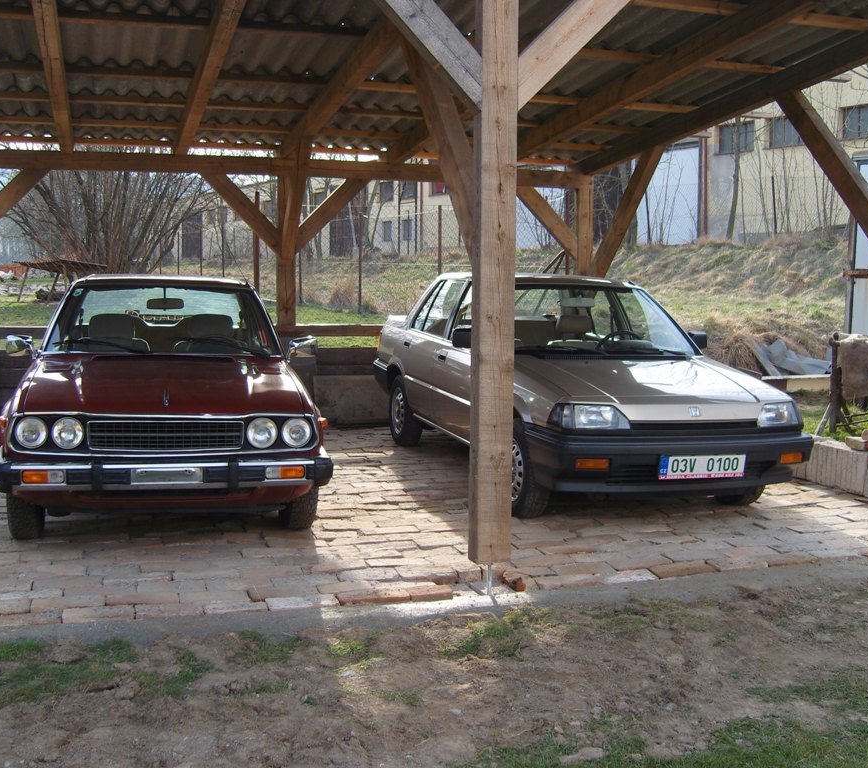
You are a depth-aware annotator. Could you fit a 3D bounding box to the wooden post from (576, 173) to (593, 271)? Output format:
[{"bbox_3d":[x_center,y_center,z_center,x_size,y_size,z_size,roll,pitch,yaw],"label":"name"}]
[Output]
[{"bbox_3d":[1.441,-1.226,9.600,0.140,1.500,0.140,0,7,-10],"label":"wooden post"}]

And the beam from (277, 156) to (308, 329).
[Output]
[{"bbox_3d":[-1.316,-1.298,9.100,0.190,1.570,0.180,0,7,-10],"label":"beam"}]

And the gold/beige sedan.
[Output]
[{"bbox_3d":[0.813,-0.064,7.110,1.650,1.385,4.145,-1,7,-17],"label":"gold/beige sedan"}]

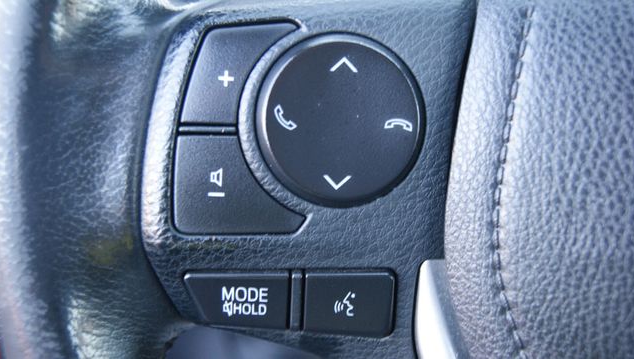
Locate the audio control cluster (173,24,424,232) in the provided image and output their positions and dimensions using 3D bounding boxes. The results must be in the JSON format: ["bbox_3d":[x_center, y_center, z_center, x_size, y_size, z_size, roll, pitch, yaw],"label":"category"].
[{"bbox_3d":[-0.004,-0.012,0.181,0.058,0.049,0.010,1,0,-10],"label":"audio control cluster"}]

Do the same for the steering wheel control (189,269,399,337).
[{"bbox_3d":[-0.006,0.029,0.181,0.050,0.015,0.008,1,0,-10],"label":"steering wheel control"}]

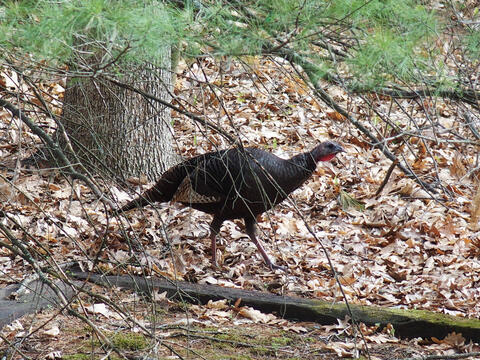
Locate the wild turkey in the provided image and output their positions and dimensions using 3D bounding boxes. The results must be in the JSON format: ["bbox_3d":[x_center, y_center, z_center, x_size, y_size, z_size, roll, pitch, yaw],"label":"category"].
[{"bbox_3d":[-0.036,0.107,17.400,0.945,0.530,0.270,0,8,0],"label":"wild turkey"}]

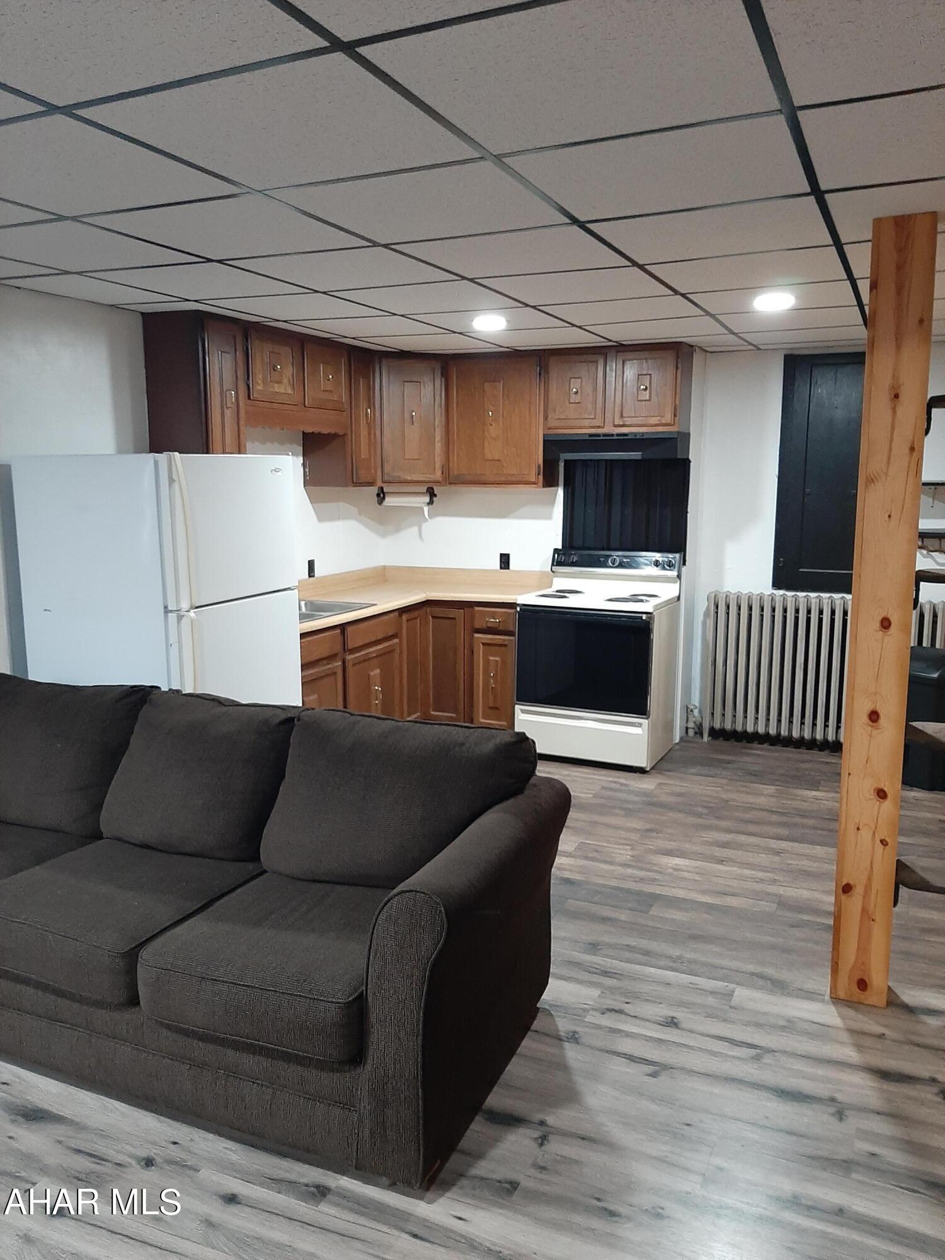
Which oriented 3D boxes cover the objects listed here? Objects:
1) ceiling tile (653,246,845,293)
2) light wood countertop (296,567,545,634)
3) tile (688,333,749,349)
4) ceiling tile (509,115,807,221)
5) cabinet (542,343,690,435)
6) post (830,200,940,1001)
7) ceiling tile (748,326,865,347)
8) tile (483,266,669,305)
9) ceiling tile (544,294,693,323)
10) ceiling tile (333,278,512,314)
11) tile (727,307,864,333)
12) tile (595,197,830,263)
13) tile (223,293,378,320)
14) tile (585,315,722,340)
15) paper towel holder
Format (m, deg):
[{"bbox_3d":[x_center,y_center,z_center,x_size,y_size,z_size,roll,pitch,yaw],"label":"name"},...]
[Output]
[{"bbox_3d":[0.942,-1.221,3.212,0.603,0.018,0.603,5,11,25],"label":"ceiling tile"},{"bbox_3d":[-0.456,-0.179,5.170,1.200,0.140,2.050,4,10,23],"label":"light wood countertop"},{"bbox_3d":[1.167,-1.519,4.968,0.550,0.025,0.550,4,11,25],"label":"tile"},{"bbox_3d":[0.439,-1.043,2.162,0.603,0.018,0.603,5,11,25],"label":"ceiling tile"},{"bbox_3d":[0.810,-1.325,5.294,0.767,0.465,0.320,5,11,25],"label":"cabinet"},{"bbox_3d":[1.179,0.011,2.733,0.157,2.245,0.146,4,11,25],"label":"post"},{"bbox_3d":[1.700,-1.500,4.824,0.605,0.025,0.600,4,11,25],"label":"ceiling tile"},{"bbox_3d":[0.384,-1.261,3.443,0.605,0.025,0.595,4,11,25],"label":"tile"},{"bbox_3d":[0.639,-1.363,4.021,0.605,0.025,0.600,4,11,25],"label":"ceiling tile"},{"bbox_3d":[-0.171,-1.317,3.748,0.605,0.025,0.600,4,11,25],"label":"ceiling tile"},{"bbox_3d":[1.433,-1.394,4.231,0.605,0.025,0.595,4,11,25],"label":"tile"},{"bbox_3d":[0.694,-1.141,2.704,0.605,0.025,0.600,4,11,25],"label":"tile"},{"bbox_3d":[-0.715,-1.347,3.940,0.603,0.018,0.603,5,11,25],"label":"tile"},{"bbox_3d":[0.890,-1.453,4.551,0.605,0.025,0.600,4,11,25],"label":"tile"},{"bbox_3d":[-0.395,-0.802,5.672,0.360,0.125,0.120,-4,10,-22],"label":"paper towel holder"}]

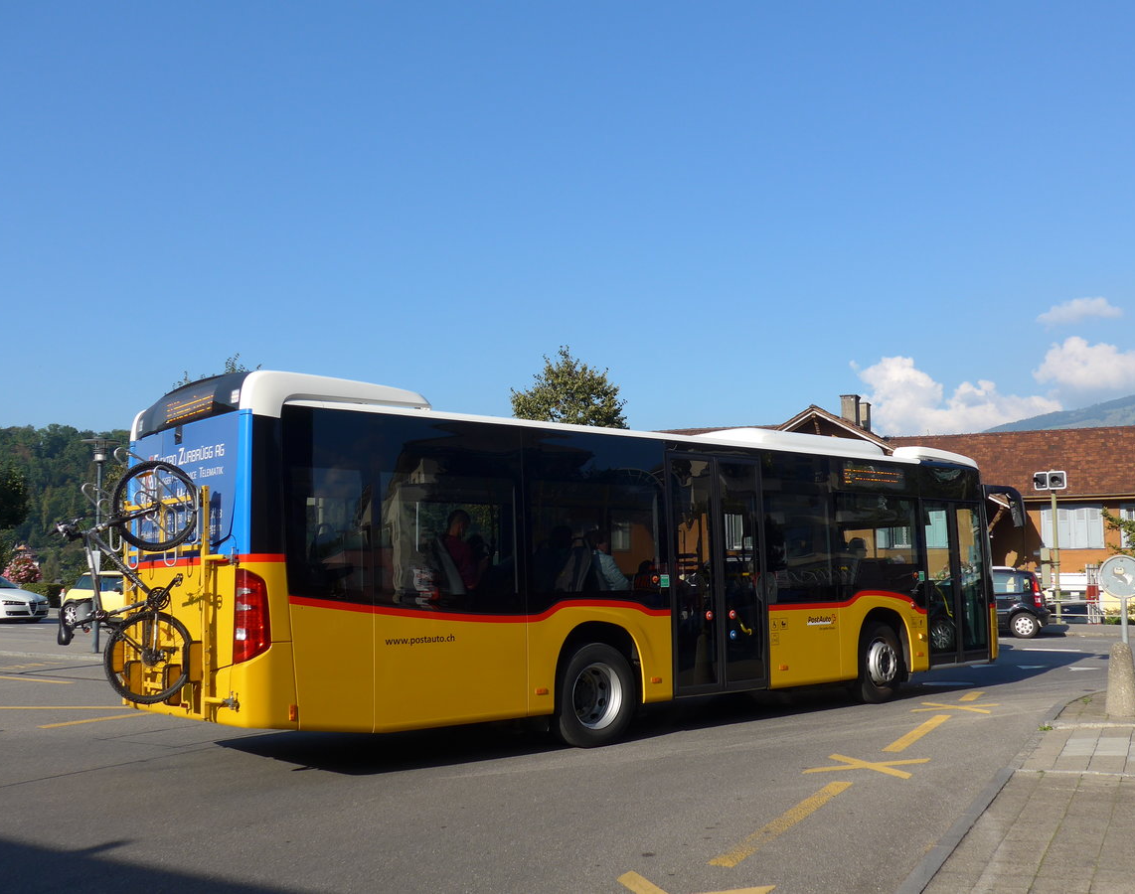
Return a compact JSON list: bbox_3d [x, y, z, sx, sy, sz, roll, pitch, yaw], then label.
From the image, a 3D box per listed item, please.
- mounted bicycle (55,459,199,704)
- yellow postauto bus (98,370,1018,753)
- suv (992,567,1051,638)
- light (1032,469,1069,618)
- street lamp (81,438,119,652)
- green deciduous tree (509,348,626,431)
[{"bbox_3d":[-3.151,0.971,8.439,0.989,1.758,0.620,5,-7,-41],"label":"mounted bicycle"},{"bbox_3d":[0.944,1.377,12.910,10.770,3.140,2.620,5,-7,-41],"label":"yellow postauto bus"},{"bbox_3d":[8.738,3.354,25.779,3.600,1.560,1.620,-2,-6,23],"label":"suv"},{"bbox_3d":[11.793,2.425,28.522,0.850,3.704,0.500,-4,-7,36],"label":"light"},{"bbox_3d":[-8.550,1.774,21.419,0.680,3.892,0.680,0,-5,0],"label":"street lamp"},{"bbox_3d":[0.093,0.983,37.600,4.400,8.548,4.400,0,-5,0],"label":"green deciduous tree"}]

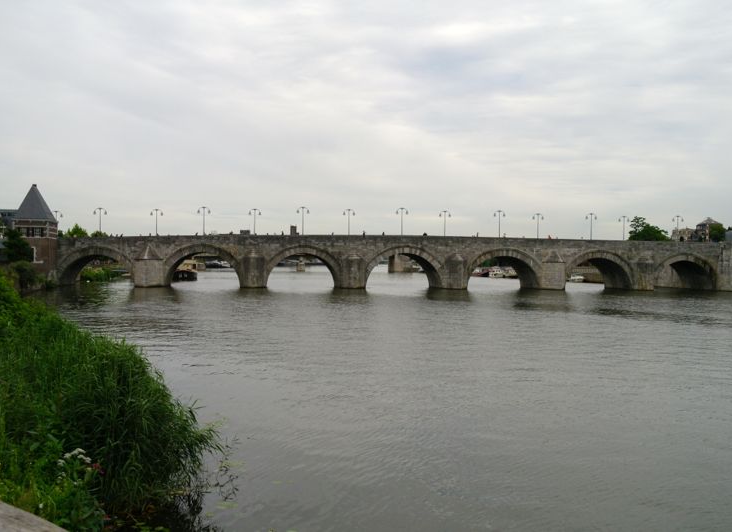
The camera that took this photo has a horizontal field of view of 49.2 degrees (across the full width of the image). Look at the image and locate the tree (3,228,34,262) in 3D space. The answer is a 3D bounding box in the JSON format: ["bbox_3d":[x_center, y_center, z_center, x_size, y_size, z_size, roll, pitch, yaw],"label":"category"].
[{"bbox_3d":[-44.800,-2.450,103.000,4.100,4.600,4.100,1,0,0],"label":"tree"}]

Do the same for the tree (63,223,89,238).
[{"bbox_3d":[-67.600,-5.100,186.000,6.500,10.000,6.300,1,0,0],"label":"tree"}]

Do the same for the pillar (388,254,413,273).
[{"bbox_3d":[21.200,-1.500,480.000,12.000,11.000,14.000,1,0,-9],"label":"pillar"}]

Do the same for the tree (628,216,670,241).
[{"bbox_3d":[93.000,-8.200,262.000,14.000,16.000,13.000,1,0,0],"label":"tree"}]

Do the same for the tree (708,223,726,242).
[{"bbox_3d":[108.000,-7.200,246.000,6.000,12.000,6.000,1,0,0],"label":"tree"}]

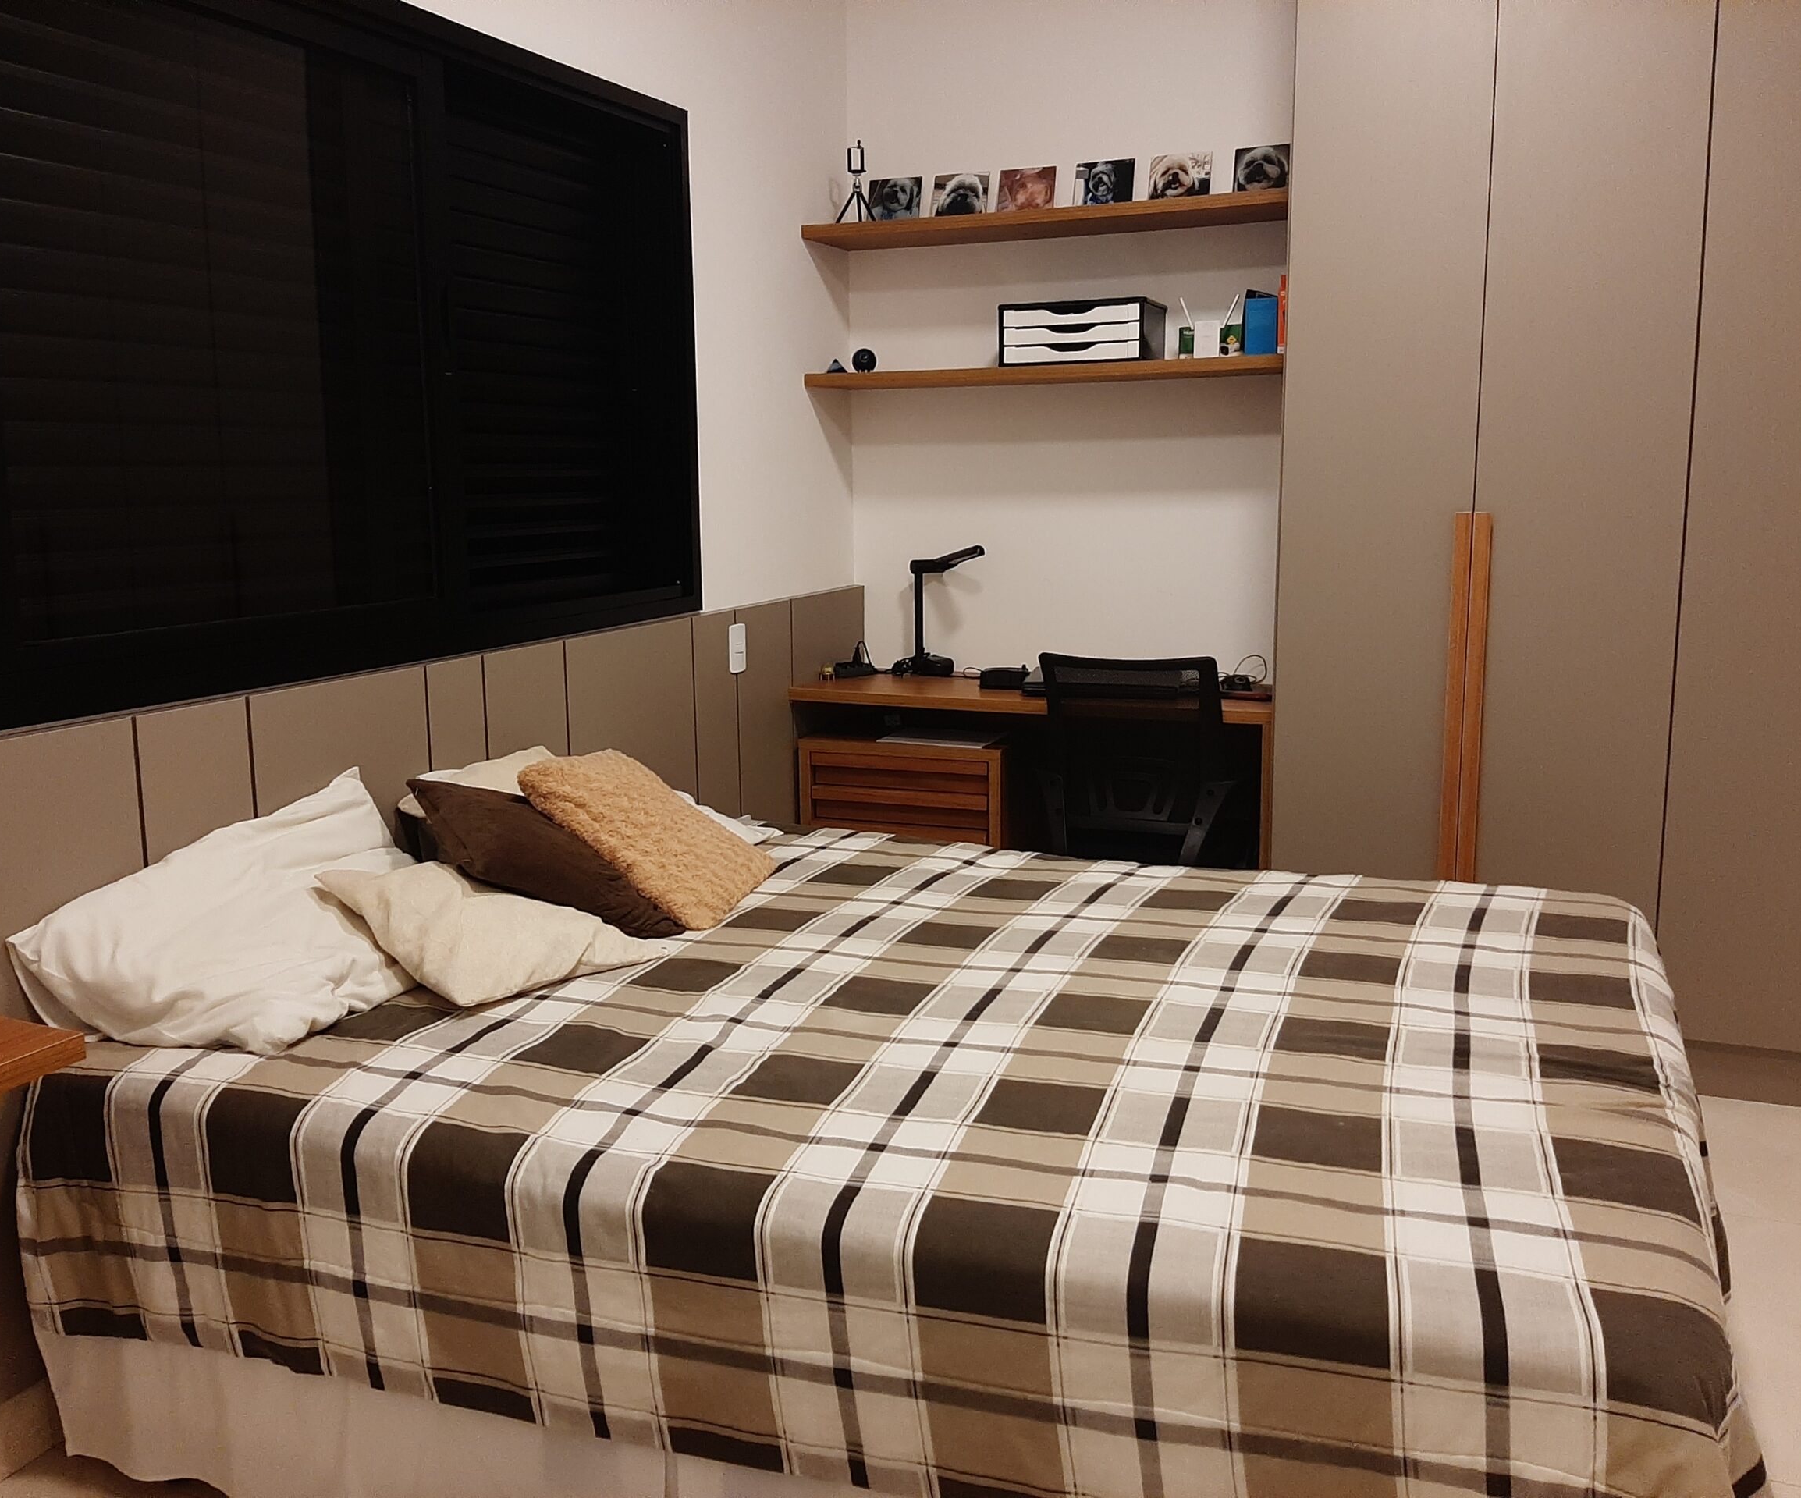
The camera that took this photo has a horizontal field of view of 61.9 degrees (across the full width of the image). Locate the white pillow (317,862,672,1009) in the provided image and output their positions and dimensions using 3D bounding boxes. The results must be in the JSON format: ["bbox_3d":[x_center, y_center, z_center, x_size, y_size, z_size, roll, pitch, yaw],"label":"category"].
[{"bbox_3d":[-0.640,0.251,2.384,0.400,0.140,0.400,32,27,30],"label":"white pillow"}]

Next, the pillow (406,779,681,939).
[{"bbox_3d":[-0.546,0.151,2.695,0.450,0.150,0.430,32,19,12],"label":"pillow"}]

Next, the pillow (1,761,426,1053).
[{"bbox_3d":[-0.853,0.220,2.233,0.410,0.170,0.680,34,21,6],"label":"pillow"}]

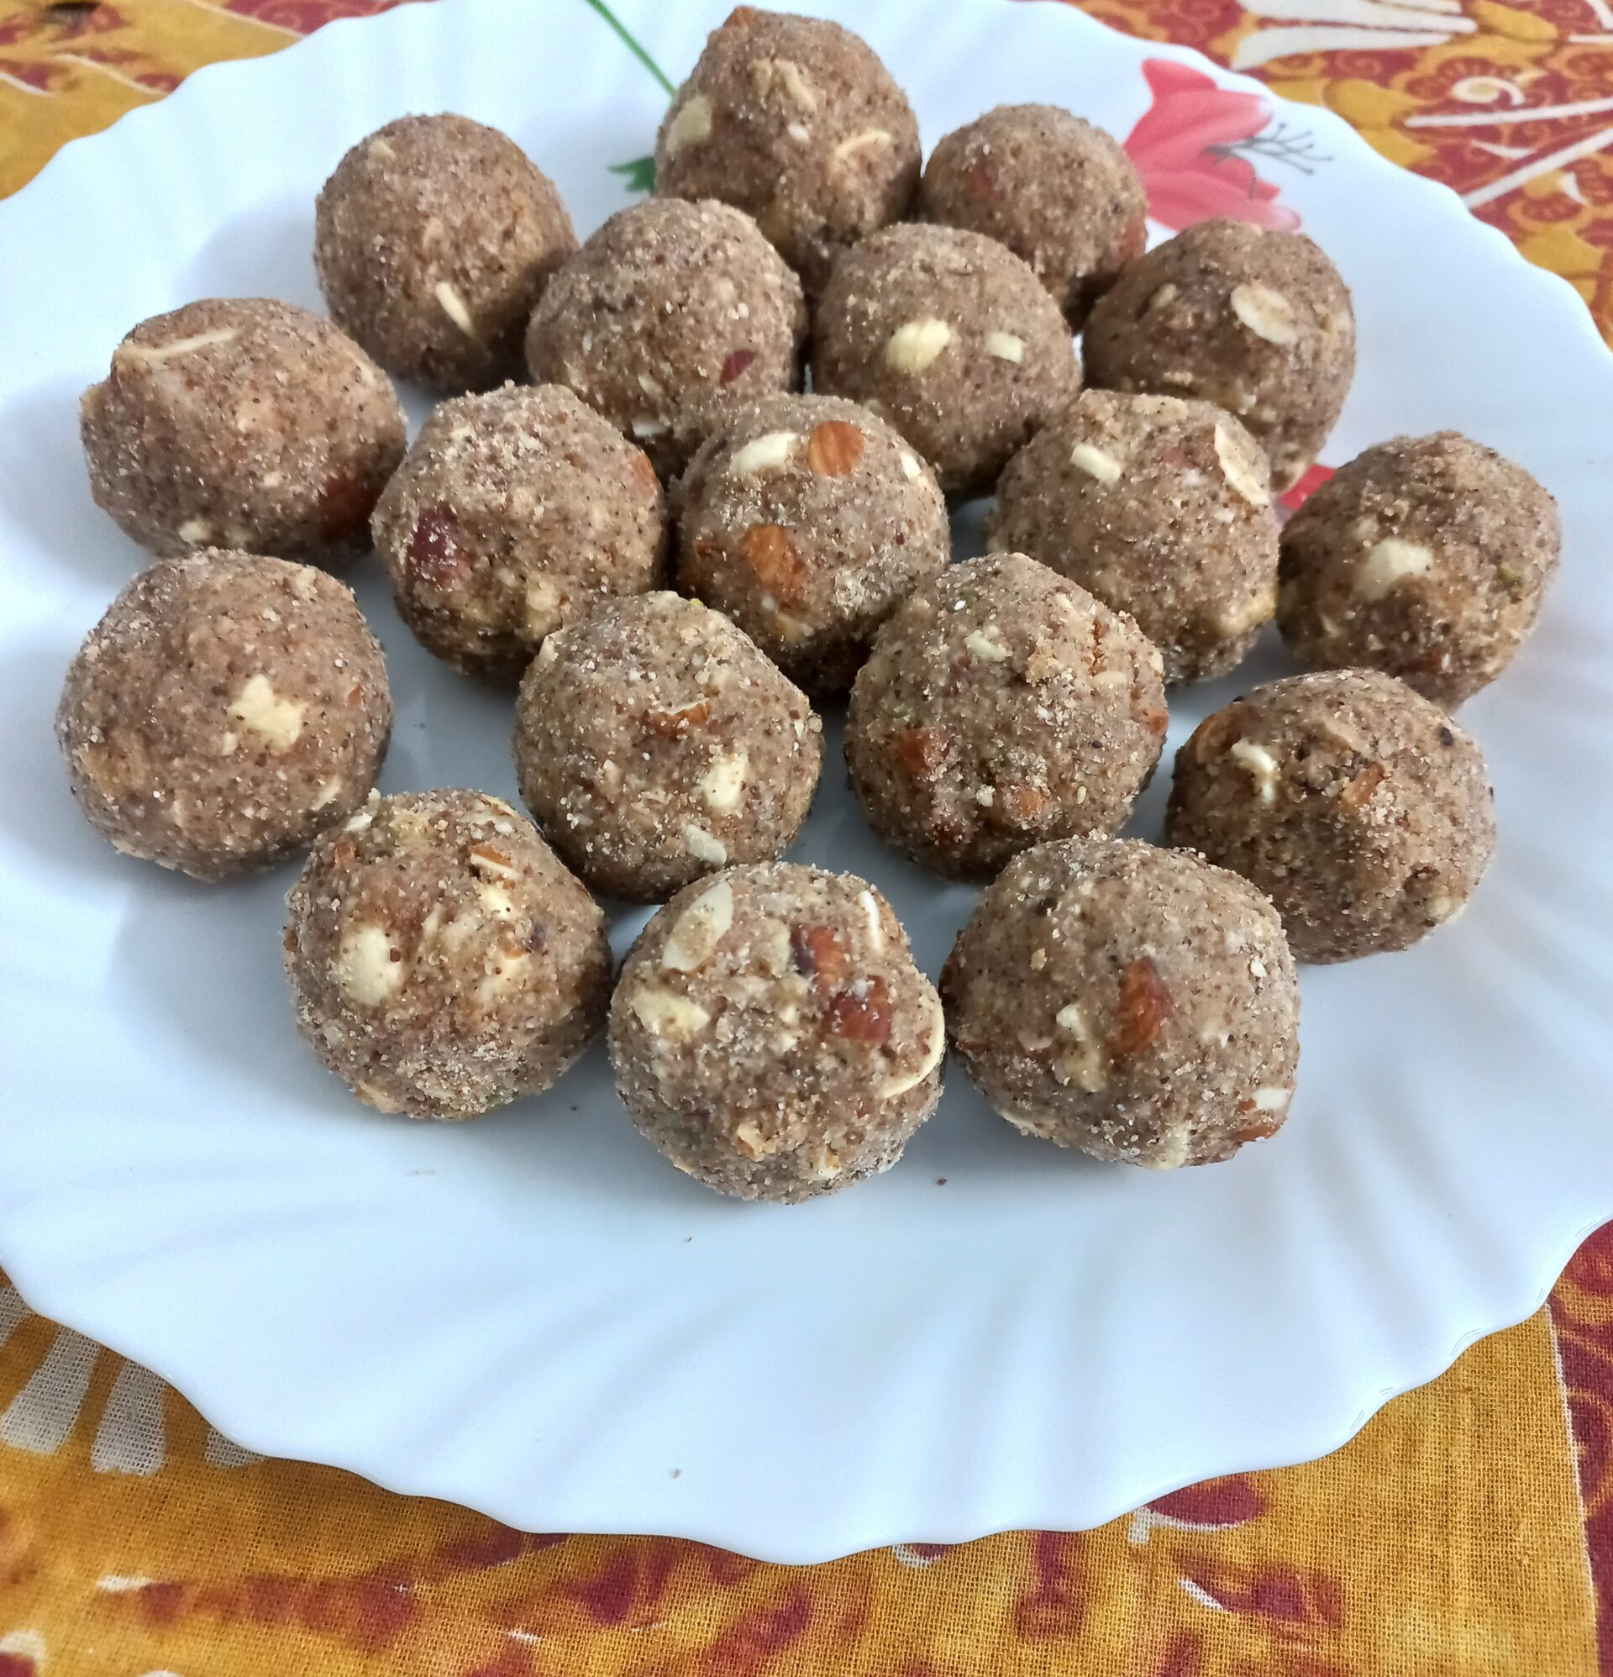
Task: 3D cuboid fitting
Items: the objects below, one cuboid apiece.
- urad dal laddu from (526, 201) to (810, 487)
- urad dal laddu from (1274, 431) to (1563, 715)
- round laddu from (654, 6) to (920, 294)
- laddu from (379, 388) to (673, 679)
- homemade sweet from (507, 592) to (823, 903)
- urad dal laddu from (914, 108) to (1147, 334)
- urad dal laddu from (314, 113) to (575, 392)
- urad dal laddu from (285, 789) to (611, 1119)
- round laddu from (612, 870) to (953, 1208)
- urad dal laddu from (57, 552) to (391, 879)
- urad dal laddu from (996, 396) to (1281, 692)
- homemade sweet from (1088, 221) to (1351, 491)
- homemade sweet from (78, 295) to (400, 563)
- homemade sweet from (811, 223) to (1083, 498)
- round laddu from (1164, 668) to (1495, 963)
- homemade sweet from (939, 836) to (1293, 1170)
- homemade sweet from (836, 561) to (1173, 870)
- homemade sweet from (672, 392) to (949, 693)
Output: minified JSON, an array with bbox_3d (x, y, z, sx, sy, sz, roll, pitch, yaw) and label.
[{"bbox_3d":[-0.020,-0.072,0.225,0.040,0.038,0.040,7,58,0],"label":"urad dal laddu"},{"bbox_3d":[0.086,-0.038,0.221,0.038,0.038,0.038,0,59,-4],"label":"urad dal laddu"},{"bbox_3d":[-0.003,-0.109,0.249,0.041,0.040,0.041,2,58,-3],"label":"round laddu"},{"bbox_3d":[-0.040,-0.042,0.216,0.040,0.040,0.040,0,59,-4],"label":"laddu"},{"bbox_3d":[-0.018,-0.012,0.199,0.039,0.039,0.040,0,59,-4],"label":"homemade sweet"},{"bbox_3d":[0.038,-0.104,0.260,0.038,0.036,0.037,0,59,-4],"label":"urad dal laddu"},{"bbox_3d":[-0.053,-0.087,0.232,0.038,0.038,0.038,2,58,-3],"label":"urad dal laddu"},{"bbox_3d":[-0.039,0.013,0.172,0.036,0.037,0.036,2,58,-3],"label":"urad dal laddu"},{"bbox_3d":[-0.003,0.021,0.170,0.036,0.037,0.036,7,58,0],"label":"round laddu"},{"bbox_3d":[-0.073,-0.015,0.196,0.039,0.040,0.040,0,59,-4],"label":"urad dal laddu"},{"bbox_3d":[0.046,-0.043,0.222,0.040,0.041,0.040,0,59,-4],"label":"urad dal laddu"},{"bbox_3d":[0.061,-0.072,0.232,0.039,0.038,0.039,7,58,0],"label":"homemade sweet"},{"bbox_3d":[-0.079,-0.057,0.221,0.043,0.037,0.040,0,59,-4],"label":"homemade sweet"},{"bbox_3d":[0.021,-0.073,0.238,0.041,0.040,0.041,0,59,-4],"label":"homemade sweet"},{"bbox_3d":[0.066,-0.003,0.199,0.040,0.038,0.039,2,59,-3],"label":"round laddu"},{"bbox_3d":[0.035,0.018,0.174,0.038,0.037,0.038,7,58,0],"label":"homemade sweet"},{"bbox_3d":[0.025,-0.015,0.193,0.040,0.039,0.040,7,58,0],"label":"homemade sweet"},{"bbox_3d":[0.001,-0.039,0.206,0.037,0.038,0.037,7,58,0],"label":"homemade sweet"}]

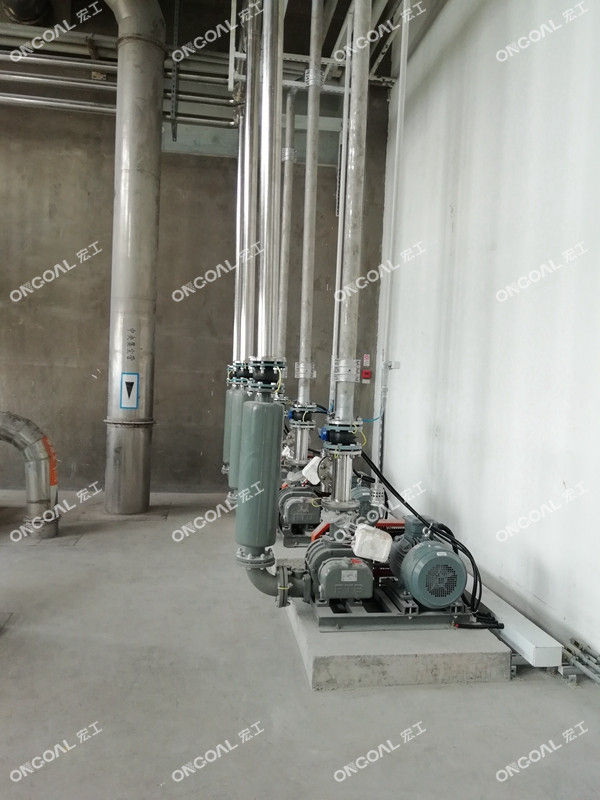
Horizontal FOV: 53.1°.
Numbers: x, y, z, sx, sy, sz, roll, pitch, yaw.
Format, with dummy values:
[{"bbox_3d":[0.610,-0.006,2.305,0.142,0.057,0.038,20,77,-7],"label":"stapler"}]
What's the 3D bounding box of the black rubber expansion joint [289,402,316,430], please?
[{"bbox_3d":[0.025,0.131,4.780,0.210,0.180,0.205,2,3,-9],"label":"black rubber expansion joint"}]

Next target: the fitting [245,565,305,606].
[{"bbox_3d":[-0.139,1.010,3.280,0.320,0.240,0.215,2,3,-9],"label":"fitting"}]

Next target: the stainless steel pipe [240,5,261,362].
[{"bbox_3d":[-0.379,-1.677,4.707,0.096,2.764,0.096,2,3,-9],"label":"stainless steel pipe"}]

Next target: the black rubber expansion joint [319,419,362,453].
[{"bbox_3d":[0.237,0.204,3.310,0.215,0.175,0.205,2,3,-9],"label":"black rubber expansion joint"}]

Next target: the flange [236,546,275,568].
[{"bbox_3d":[-0.239,0.859,3.270,0.210,0.052,0.210,2,3,-9],"label":"flange"}]

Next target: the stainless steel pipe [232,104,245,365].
[{"bbox_3d":[-0.609,-1.686,6.170,0.096,2.641,0.096,2,3,-9],"label":"stainless steel pipe"}]

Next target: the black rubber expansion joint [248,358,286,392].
[{"bbox_3d":[-0.176,-0.133,3.260,0.205,0.175,0.205,2,3,-9],"label":"black rubber expansion joint"}]

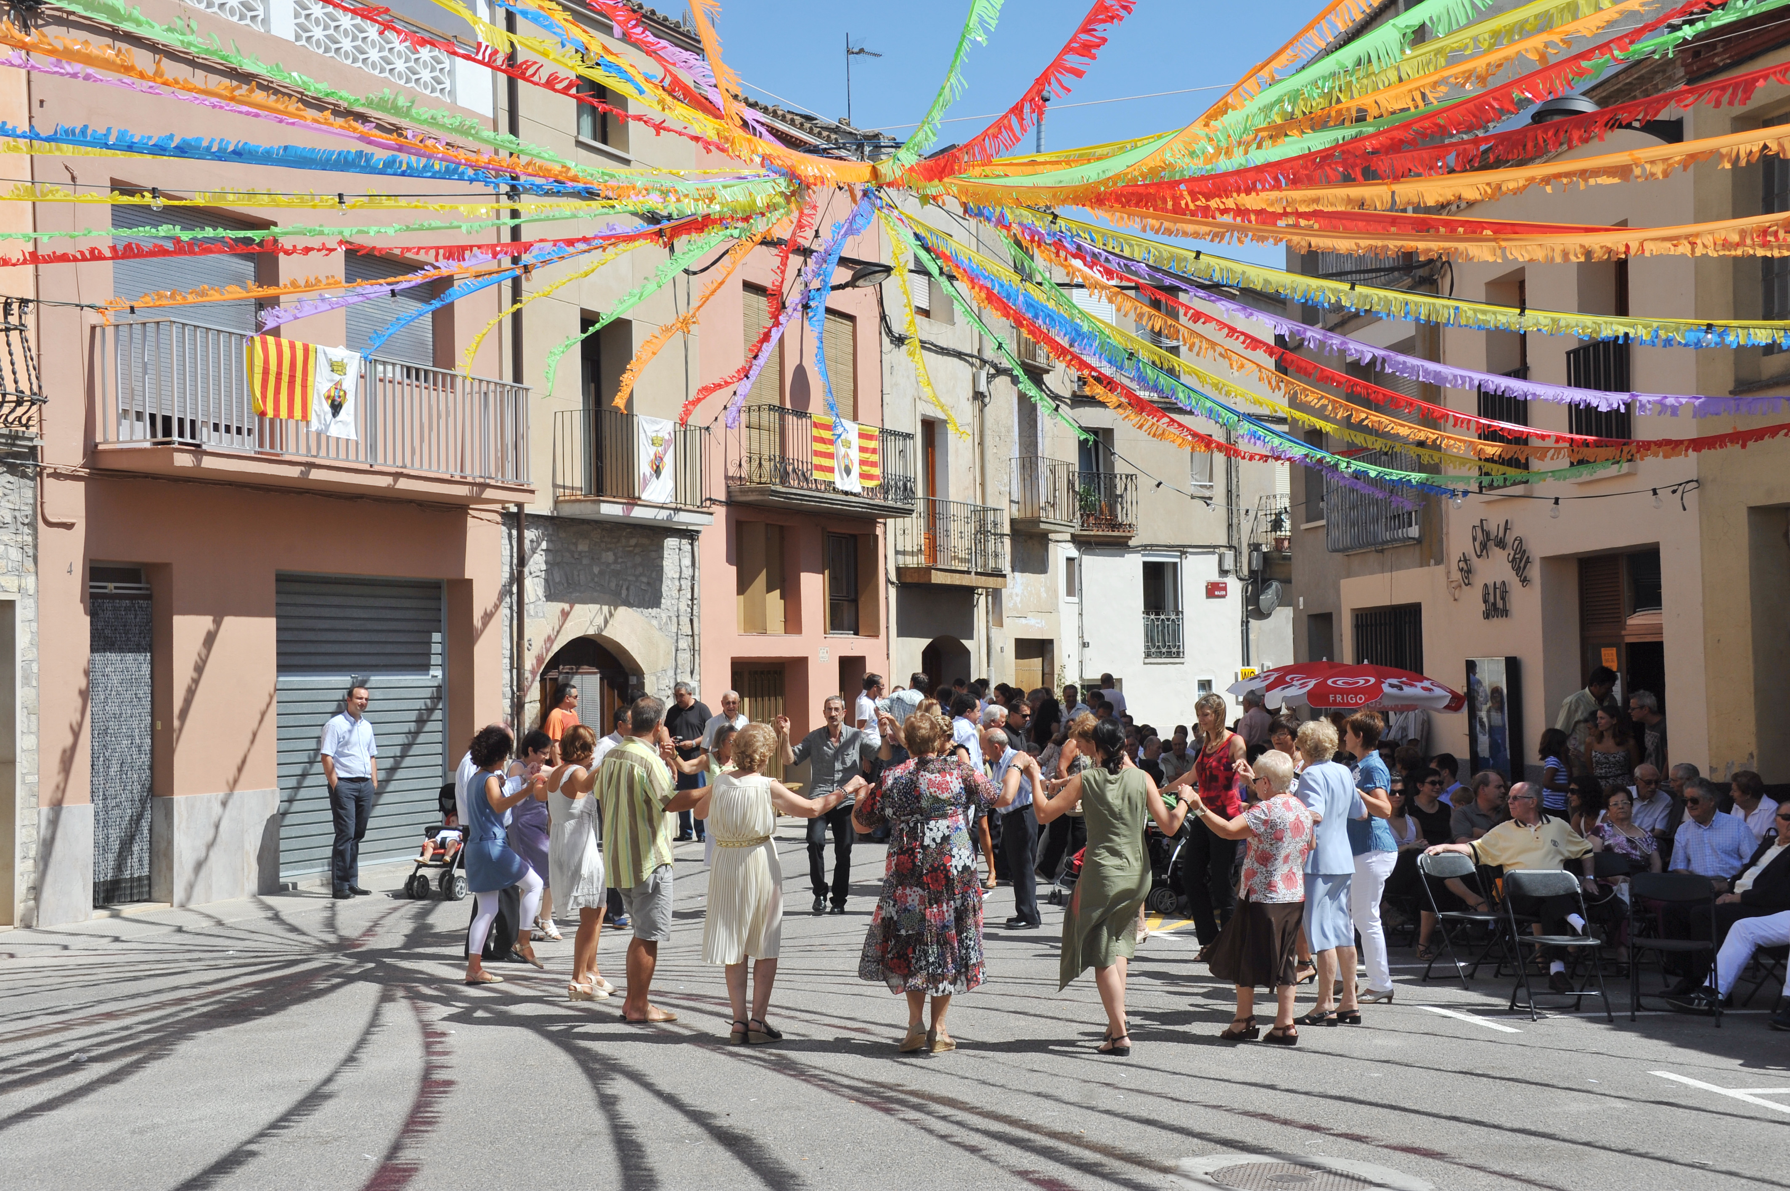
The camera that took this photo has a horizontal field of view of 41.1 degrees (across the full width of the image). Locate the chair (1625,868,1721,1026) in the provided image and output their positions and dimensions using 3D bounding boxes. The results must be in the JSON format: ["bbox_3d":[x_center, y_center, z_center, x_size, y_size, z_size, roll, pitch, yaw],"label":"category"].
[{"bbox_3d":[3.988,1.798,12.200,0.450,0.760,0.460,-2,-2,27],"label":"chair"}]

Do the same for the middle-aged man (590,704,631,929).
[{"bbox_3d":[-2.044,1.636,17.929,0.480,1.700,0.550,-2,-2,22],"label":"middle-aged man"}]

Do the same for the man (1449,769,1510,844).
[{"bbox_3d":[3.664,1.709,14.921,0.550,1.250,0.750,0,-2,-23],"label":"man"}]

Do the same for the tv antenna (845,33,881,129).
[{"bbox_3d":[-0.475,-7.765,36.000,0.750,1.460,0.400,1,-2,-38],"label":"tv antenna"}]

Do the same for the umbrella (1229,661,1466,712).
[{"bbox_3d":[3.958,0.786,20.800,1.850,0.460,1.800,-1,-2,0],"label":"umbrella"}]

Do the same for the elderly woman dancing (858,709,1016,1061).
[{"bbox_3d":[0.193,1.384,11.550,0.800,1.640,0.480,-1,-2,3],"label":"elderly woman dancing"}]

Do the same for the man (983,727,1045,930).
[{"bbox_3d":[0.882,1.718,17.600,0.450,1.500,0.550,-1,-2,-7],"label":"man"}]

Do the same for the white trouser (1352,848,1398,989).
[{"bbox_3d":[2.643,1.760,13.200,0.380,0.880,0.380,-2,-2,12],"label":"white trouser"}]

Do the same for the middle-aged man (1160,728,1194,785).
[{"bbox_3d":[2.956,2.080,24.900,0.550,1.270,0.750,-1,-2,6],"label":"middle-aged man"}]

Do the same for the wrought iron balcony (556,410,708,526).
[{"bbox_3d":[-2.802,-1.404,25.900,0.600,1.050,2.320,-2,-2,23],"label":"wrought iron balcony"}]

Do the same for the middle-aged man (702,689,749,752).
[{"bbox_3d":[-1.596,1.753,22.400,0.530,1.740,0.340,-1,-2,-7],"label":"middle-aged man"}]

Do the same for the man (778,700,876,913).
[{"bbox_3d":[-0.504,1.667,18.900,0.860,1.720,0.450,-1,-2,-2],"label":"man"}]

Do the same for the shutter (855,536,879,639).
[{"bbox_3d":[-0.356,-0.141,32.000,0.340,1.370,0.060,-2,-2,23],"label":"shutter"}]

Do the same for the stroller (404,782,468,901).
[{"bbox_3d":[-3.725,2.015,19.700,0.520,1.000,0.800,-2,-3,24],"label":"stroller"}]

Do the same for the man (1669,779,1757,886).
[{"bbox_3d":[4.738,1.673,13.921,0.550,1.220,0.800,-2,-2,27],"label":"man"}]

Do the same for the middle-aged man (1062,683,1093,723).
[{"bbox_3d":[1.855,1.804,24.629,0.500,1.720,0.340,-1,-2,7],"label":"middle-aged man"}]

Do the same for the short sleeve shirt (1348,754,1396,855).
[{"bbox_3d":[2.715,1.184,13.600,0.300,0.600,0.460,-2,-3,24],"label":"short sleeve shirt"}]

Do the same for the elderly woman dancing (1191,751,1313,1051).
[{"bbox_3d":[1.835,1.541,12.200,0.660,1.490,0.480,1,-3,-37],"label":"elderly woman dancing"}]

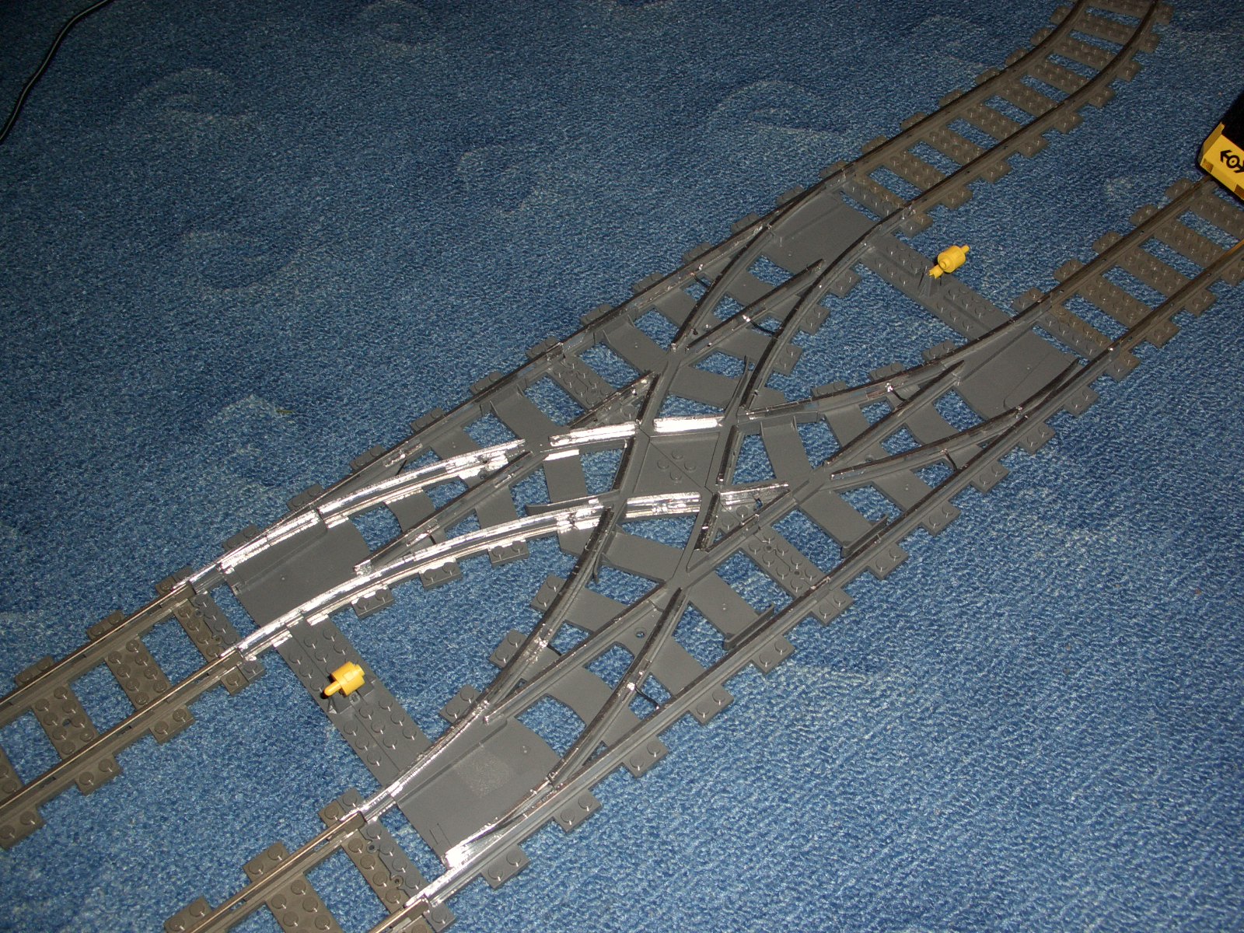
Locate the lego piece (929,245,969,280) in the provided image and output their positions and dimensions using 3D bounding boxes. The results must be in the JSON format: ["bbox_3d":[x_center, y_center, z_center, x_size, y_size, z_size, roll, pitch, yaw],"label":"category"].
[{"bbox_3d":[0.154,-0.096,0.561,0.016,0.024,0.011,-34,83,-22],"label":"lego piece"}]

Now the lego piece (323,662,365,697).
[{"bbox_3d":[-0.104,0.082,0.443,0.016,0.024,0.011,-34,83,-22],"label":"lego piece"}]

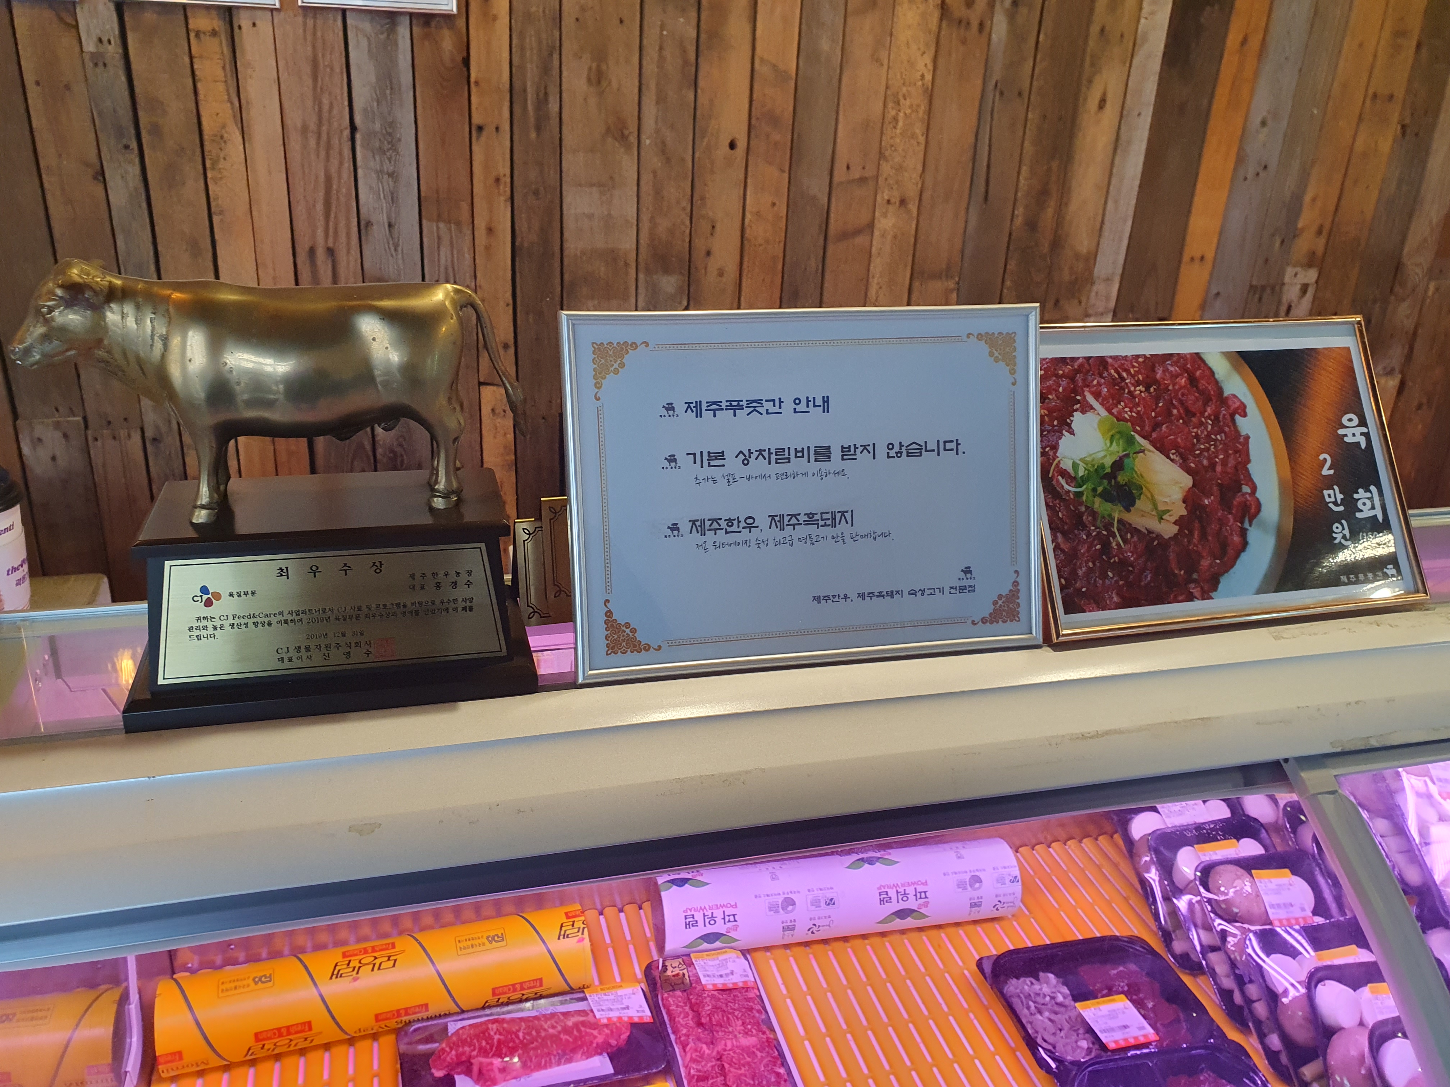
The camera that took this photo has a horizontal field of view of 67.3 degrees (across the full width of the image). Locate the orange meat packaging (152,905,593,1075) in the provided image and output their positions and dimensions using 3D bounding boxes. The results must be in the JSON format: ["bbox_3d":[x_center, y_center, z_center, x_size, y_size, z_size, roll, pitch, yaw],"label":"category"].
[{"bbox_3d":[-0.380,0.493,1.220,0.450,0.095,0.095,-4,23,-18],"label":"orange meat packaging"}]

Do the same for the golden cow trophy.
[{"bbox_3d":[-0.348,-0.121,0.861,0.371,0.197,0.100,-4,23,-16],"label":"golden cow trophy"}]

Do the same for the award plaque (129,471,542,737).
[{"bbox_3d":[-0.330,0.033,0.931,0.311,0.141,0.194,-4,23,-16],"label":"award plaque"}]

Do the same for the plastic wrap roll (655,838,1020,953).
[{"bbox_3d":[0.142,0.442,1.361,0.452,0.095,0.095,-3,22,-13],"label":"plastic wrap roll"}]

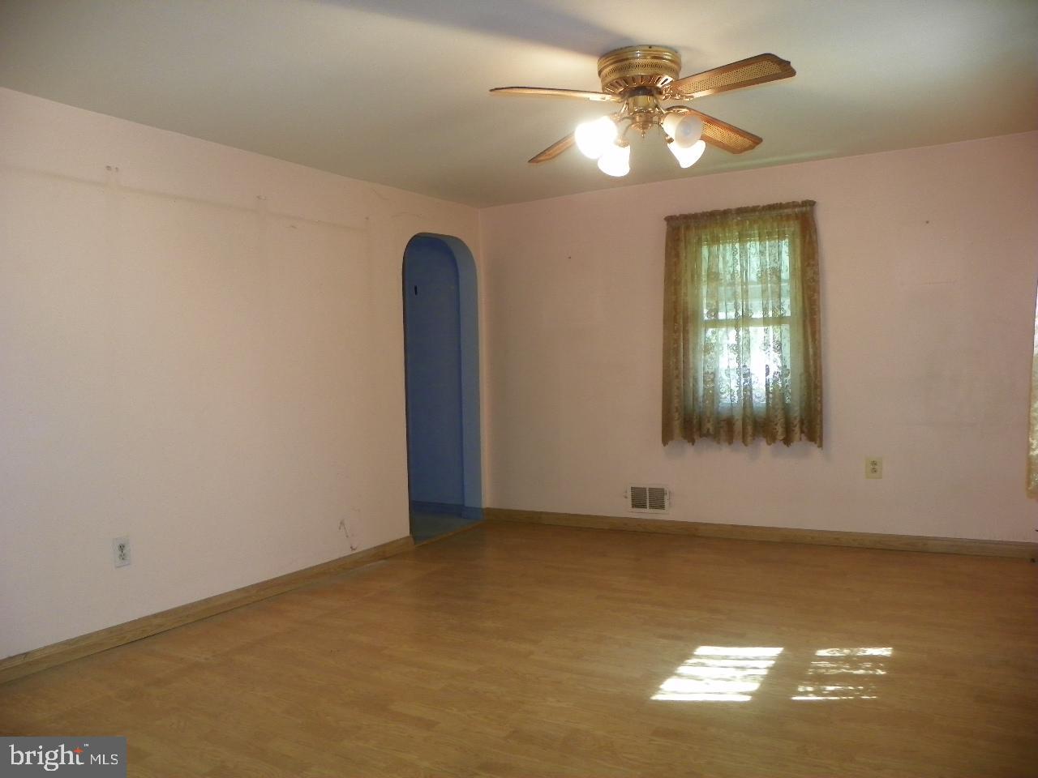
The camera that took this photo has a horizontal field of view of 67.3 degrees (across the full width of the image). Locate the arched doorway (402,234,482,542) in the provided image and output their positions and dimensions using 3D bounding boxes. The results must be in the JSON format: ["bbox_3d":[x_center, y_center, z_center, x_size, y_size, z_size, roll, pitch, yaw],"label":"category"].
[{"bbox_3d":[-0.575,-0.026,5.355,0.150,2.045,0.850,-1,2,31],"label":"arched doorway"}]

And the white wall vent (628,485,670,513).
[{"bbox_3d":[0.852,0.730,5.125,0.280,0.178,0.020,-1,2,31],"label":"white wall vent"}]

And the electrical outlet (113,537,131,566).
[{"bbox_3d":[-1.671,0.689,3.289,0.010,0.119,0.074,-1,2,31],"label":"electrical outlet"}]

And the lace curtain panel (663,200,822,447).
[{"bbox_3d":[1.321,-0.366,4.732,0.970,1.440,0.090,-1,2,31],"label":"lace curtain panel"}]

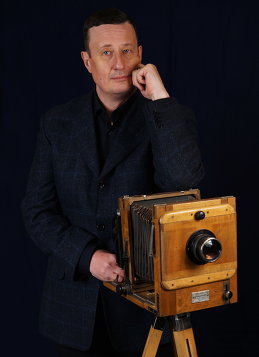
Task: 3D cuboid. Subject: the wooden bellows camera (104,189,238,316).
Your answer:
[{"bbox_3d":[0.111,0.175,1.831,0.244,0.264,0.333,-5,7,-30],"label":"wooden bellows camera"}]

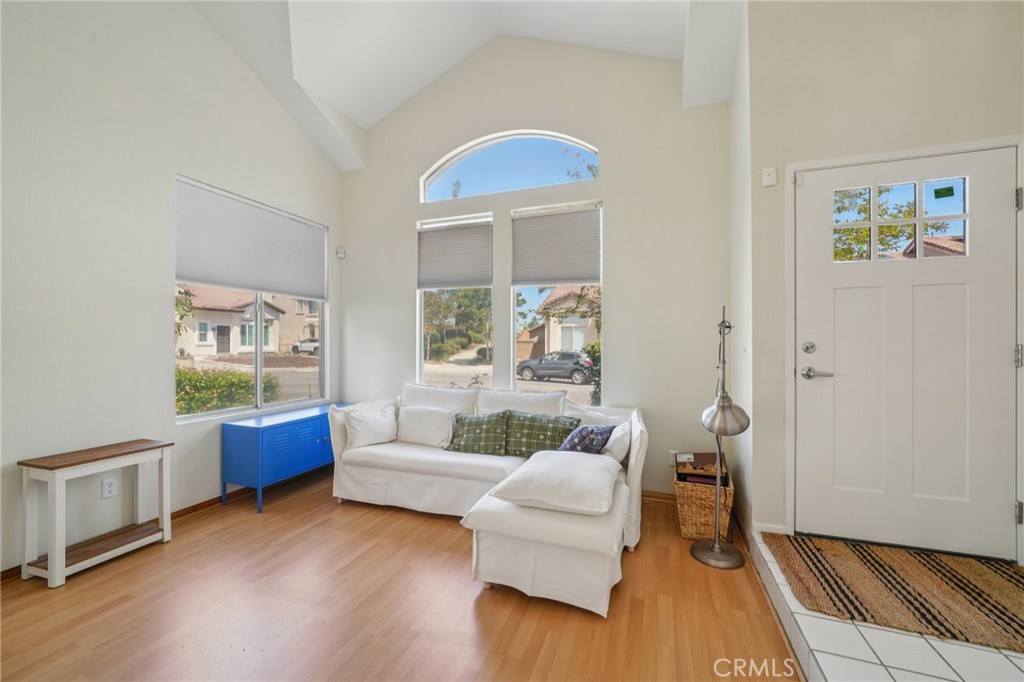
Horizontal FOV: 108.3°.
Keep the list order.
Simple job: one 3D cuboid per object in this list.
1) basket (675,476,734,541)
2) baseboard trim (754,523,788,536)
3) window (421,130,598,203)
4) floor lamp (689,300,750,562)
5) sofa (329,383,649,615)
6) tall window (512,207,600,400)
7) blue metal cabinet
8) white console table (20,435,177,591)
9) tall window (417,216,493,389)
[{"bbox_3d":[1.220,1.068,2.400,0.325,0.365,0.290,0,0,20],"label":"basket"},{"bbox_3d":[1.477,1.078,2.114,0.178,0.058,0.015,0,0,17],"label":"baseboard trim"},{"bbox_3d":[-0.069,-1.585,3.303,1.670,0.560,0.100,0,0,19],"label":"window"},{"bbox_3d":[1.190,0.525,2.130,0.280,1.450,0.330,0,0,20],"label":"floor lamp"},{"bbox_3d":[-0.281,0.820,2.592,2.280,0.860,1.290,0,0,20],"label":"sofa"},{"bbox_3d":[0.377,-0.275,3.153,0.777,1.730,0.100,0,0,19],"label":"tall window"},{"bbox_3d":[-1.834,0.935,3.301,0.410,0.630,1.130,0,0,20],"label":"blue metal cabinet"},{"bbox_3d":[-2.375,0.947,2.155,0.325,0.605,0.510,0,0,20],"label":"white console table"},{"bbox_3d":[-0.529,-0.275,3.457,0.777,1.730,0.100,0,0,19],"label":"tall window"}]

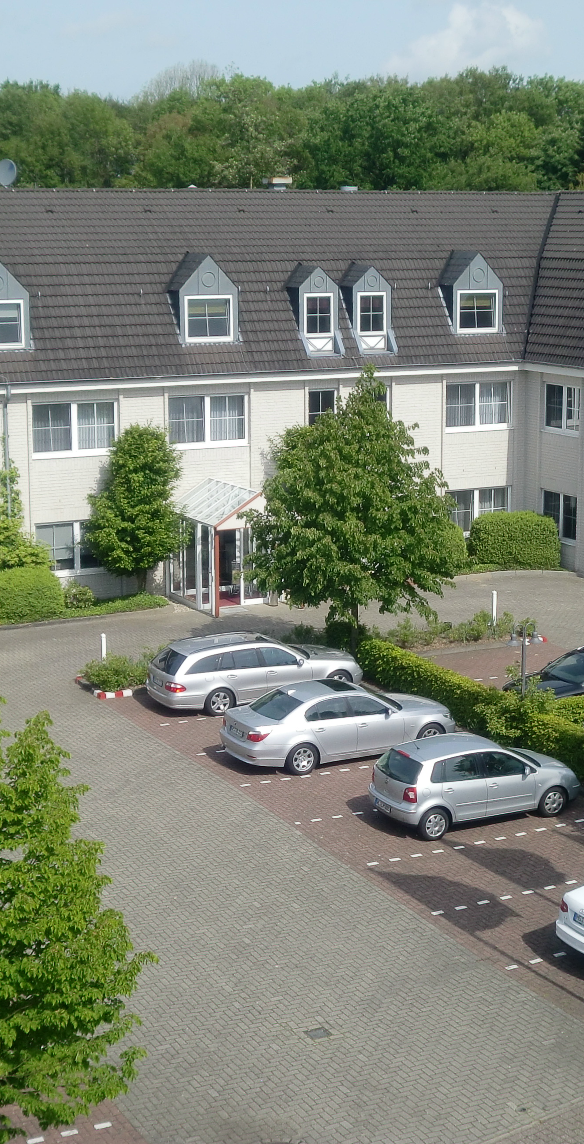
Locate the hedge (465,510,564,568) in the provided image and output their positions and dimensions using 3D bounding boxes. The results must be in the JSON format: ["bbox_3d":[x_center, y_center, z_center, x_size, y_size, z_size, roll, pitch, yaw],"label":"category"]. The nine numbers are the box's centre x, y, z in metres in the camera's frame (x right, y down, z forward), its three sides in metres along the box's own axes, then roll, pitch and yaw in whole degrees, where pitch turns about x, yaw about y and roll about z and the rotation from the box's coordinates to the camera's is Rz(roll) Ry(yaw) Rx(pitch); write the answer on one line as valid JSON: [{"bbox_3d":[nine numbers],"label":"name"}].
[{"bbox_3d":[6.554,-0.888,51.331,2.200,1.420,1.600,-6,13,-27],"label":"hedge"}]

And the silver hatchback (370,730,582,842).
[{"bbox_3d":[3.296,3.646,30.677,3.897,1.465,1.650,-6,13,-26],"label":"silver hatchback"}]

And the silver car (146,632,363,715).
[{"bbox_3d":[-0.773,2.143,38.787,4.850,1.500,1.820,-6,13,-27],"label":"silver car"}]

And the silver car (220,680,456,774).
[{"bbox_3d":[0.982,2.919,34.124,4.841,1.468,1.846,-6,13,-26],"label":"silver car"}]

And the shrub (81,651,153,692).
[{"bbox_3d":[-3.885,2.145,39.442,1.550,0.680,1.350,-6,13,-27],"label":"shrub"}]

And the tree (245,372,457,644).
[{"bbox_3d":[1.304,-1.224,40.299,5.100,6.953,5.100,0,12,0],"label":"tree"}]

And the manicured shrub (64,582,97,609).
[{"bbox_3d":[-6.121,0.623,48.327,1.000,0.720,0.850,-6,13,-27],"label":"manicured shrub"}]

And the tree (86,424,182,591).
[{"bbox_3d":[-3.993,-1.413,45.432,2.400,4.849,2.100,-6,13,-25],"label":"tree"}]

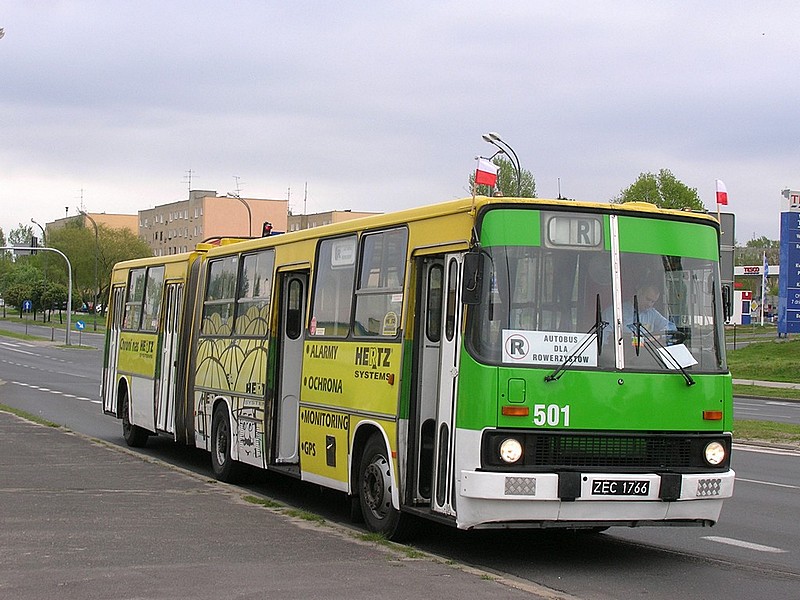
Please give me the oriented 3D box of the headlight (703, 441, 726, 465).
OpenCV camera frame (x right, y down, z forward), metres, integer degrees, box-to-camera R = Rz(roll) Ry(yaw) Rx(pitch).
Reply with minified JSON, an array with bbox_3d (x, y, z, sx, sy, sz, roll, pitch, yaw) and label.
[{"bbox_3d":[2.630,1.286,12.227,0.200,0.200,0.100,3,-2,-22],"label":"headlight"}]

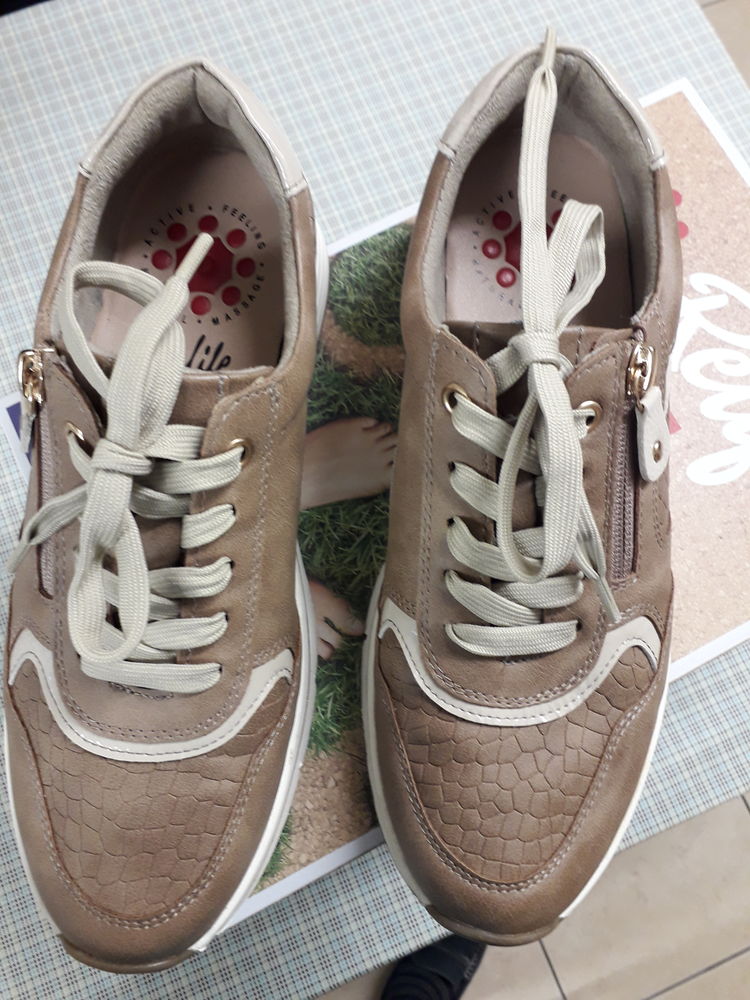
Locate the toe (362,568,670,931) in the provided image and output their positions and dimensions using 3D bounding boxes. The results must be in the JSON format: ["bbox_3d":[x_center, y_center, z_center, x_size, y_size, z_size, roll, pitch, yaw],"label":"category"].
[{"bbox_3d":[0.046,0.083,0.243,0.103,0.070,0.114,3,78,0],"label":"toe"}]

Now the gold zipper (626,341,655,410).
[{"bbox_3d":[0.079,-0.037,0.231,0.008,0.009,0.019,16,109,40],"label":"gold zipper"}]

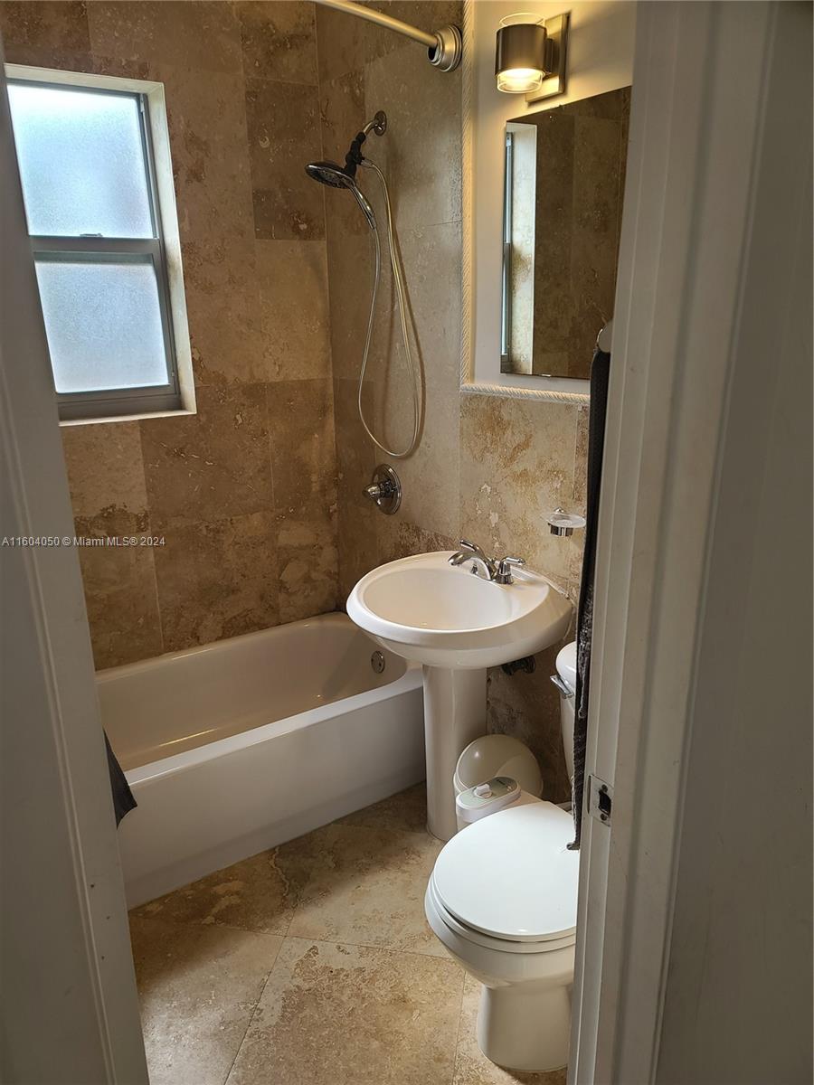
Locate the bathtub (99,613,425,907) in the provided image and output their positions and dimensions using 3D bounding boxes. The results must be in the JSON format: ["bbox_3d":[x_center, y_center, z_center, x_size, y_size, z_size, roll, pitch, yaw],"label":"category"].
[{"bbox_3d":[-0.676,0.656,2.521,1.522,0.357,0.750,-12,20,-33],"label":"bathtub"}]

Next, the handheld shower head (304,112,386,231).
[{"bbox_3d":[-0.190,-1.127,2.363,0.275,0.345,0.155,-12,20,-33],"label":"handheld shower head"}]

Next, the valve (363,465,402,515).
[{"bbox_3d":[-0.106,-0.174,2.699,0.097,0.172,0.172,-12,20,-33],"label":"valve"}]

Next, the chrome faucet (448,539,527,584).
[{"bbox_3d":[0.186,0.064,2.146,0.177,0.091,0.265,-12,20,-33],"label":"chrome faucet"}]

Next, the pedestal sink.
[{"bbox_3d":[0.106,0.507,2.196,0.542,0.810,0.595,-12,20,-33],"label":"pedestal sink"}]

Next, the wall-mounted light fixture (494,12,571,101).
[{"bbox_3d":[0.274,-1.120,1.801,0.148,0.160,0.118,-12,20,-33],"label":"wall-mounted light fixture"}]

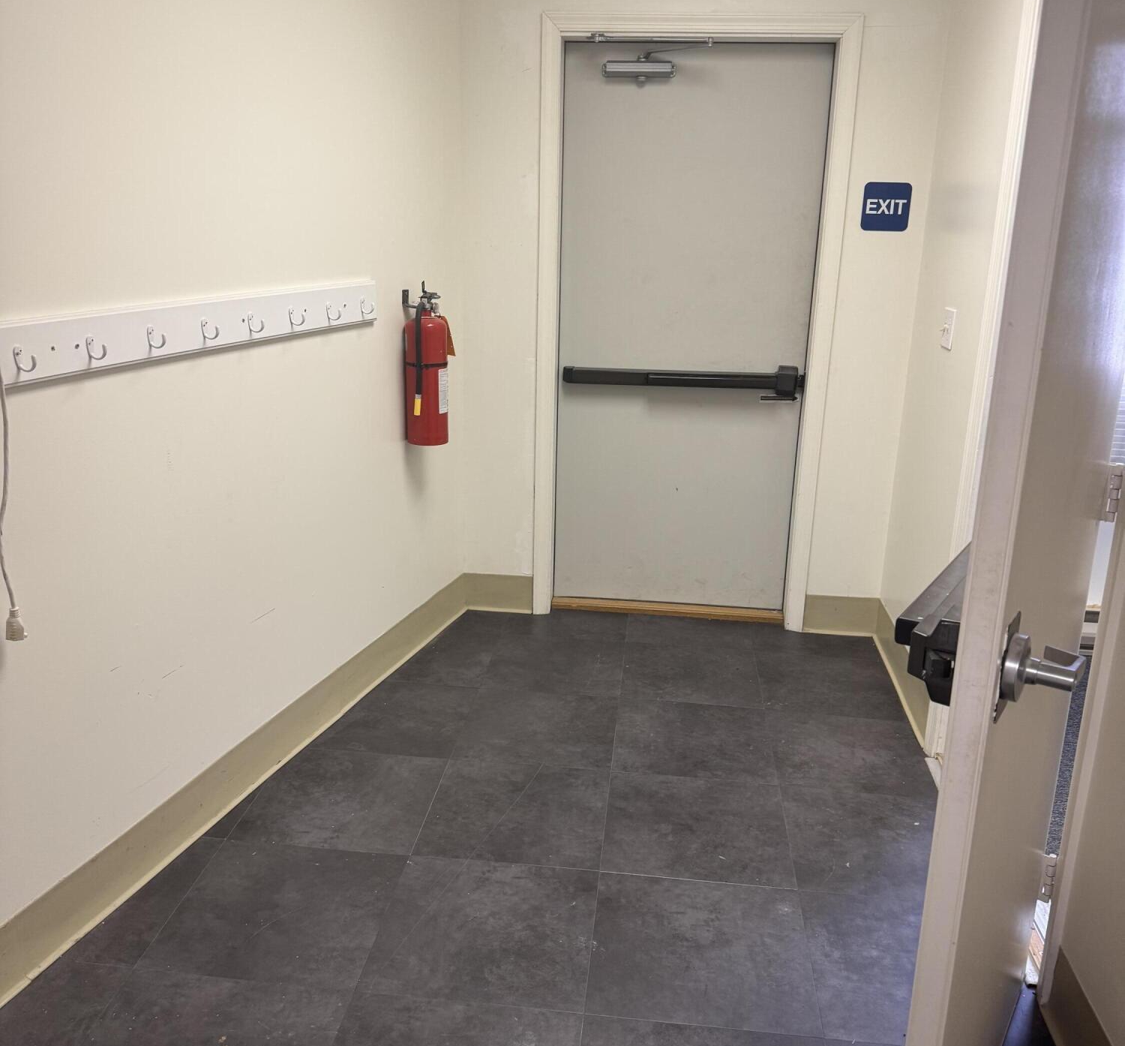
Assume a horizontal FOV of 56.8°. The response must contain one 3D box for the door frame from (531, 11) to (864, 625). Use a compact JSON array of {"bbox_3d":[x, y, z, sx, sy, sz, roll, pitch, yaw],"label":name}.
[{"bbox_3d":[0.426,-0.640,3.699,1.028,2.116,0.125,3,17,5],"label":"door frame"}]

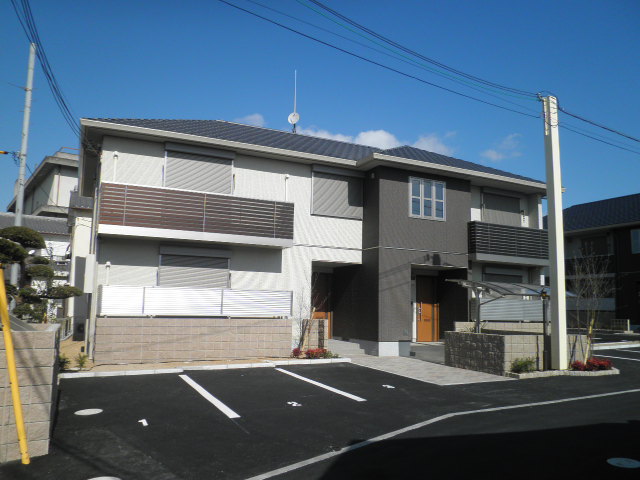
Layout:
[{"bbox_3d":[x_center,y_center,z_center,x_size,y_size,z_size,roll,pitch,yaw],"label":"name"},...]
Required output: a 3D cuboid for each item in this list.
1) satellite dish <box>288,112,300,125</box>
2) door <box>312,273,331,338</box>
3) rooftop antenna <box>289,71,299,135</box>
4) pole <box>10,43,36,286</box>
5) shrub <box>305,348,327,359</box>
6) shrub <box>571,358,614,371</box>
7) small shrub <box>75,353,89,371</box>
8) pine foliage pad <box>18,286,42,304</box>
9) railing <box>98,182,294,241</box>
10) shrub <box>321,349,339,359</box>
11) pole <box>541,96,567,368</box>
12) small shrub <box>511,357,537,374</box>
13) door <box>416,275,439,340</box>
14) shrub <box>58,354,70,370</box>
[{"bbox_3d":[-1.021,-4.826,19.095,0.460,0.470,0.300,0,-7,12],"label":"satellite dish"},{"bbox_3d":[-0.004,2.323,16.917,0.950,2.320,0.080,5,-8,-26],"label":"door"},{"bbox_3d":[-1.044,-5.684,19.725,0.470,2.693,0.450,-1,-7,15],"label":"rooftop antenna"},{"bbox_3d":[-10.184,-1.771,16.414,0.260,10.420,0.260,4,-7,-26],"label":"pole"},{"bbox_3d":[-0.108,3.021,12.795,0.460,0.230,0.360,5,-8,-26],"label":"shrub"},{"bbox_3d":[6.659,3.076,11.820,0.970,0.250,0.400,5,-8,-26],"label":"shrub"},{"bbox_3d":[-5.298,2.697,10.679,0.270,0.360,0.270,5,-8,-26],"label":"small shrub"},{"bbox_3d":[-7.247,1.385,12.000,0.480,0.420,0.460,4,-8,-24],"label":"pine foliage pad"},{"bbox_3d":[-3.017,-0.712,12.696,5.050,1.060,0.100,5,-8,-26],"label":"railing"},{"bbox_3d":[0.268,3.203,13.567,0.440,0.280,0.380,5,-8,-26],"label":"shrub"},{"bbox_3d":[5.929,-0.267,12.132,0.260,6.930,0.240,5,-8,-26],"label":"pole"},{"bbox_3d":[4.670,2.882,11.036,0.400,0.360,0.360,5,-8,-26],"label":"small shrub"},{"bbox_3d":[3.850,2.471,17.223,0.970,2.330,0.080,5,-8,-26],"label":"door"},{"bbox_3d":[-5.631,2.689,10.552,0.310,0.340,0.310,5,-8,-26],"label":"shrub"}]

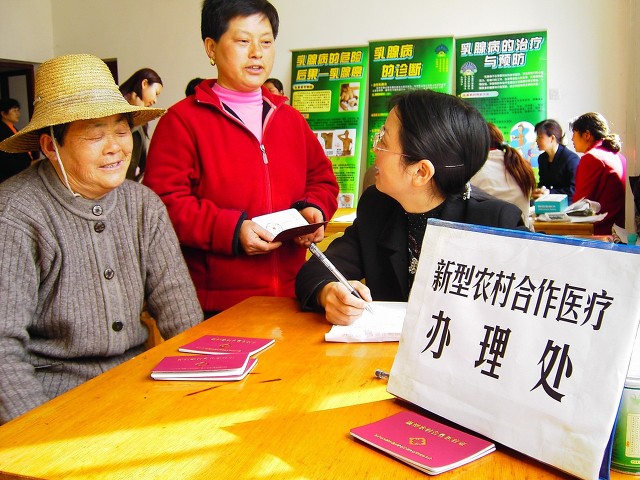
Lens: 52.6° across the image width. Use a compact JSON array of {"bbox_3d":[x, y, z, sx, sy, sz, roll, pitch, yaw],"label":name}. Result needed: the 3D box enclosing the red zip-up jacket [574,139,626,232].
[{"bbox_3d":[1.507,-0.247,3.588,0.380,0.600,0.470,0,6,18],"label":"red zip-up jacket"}]

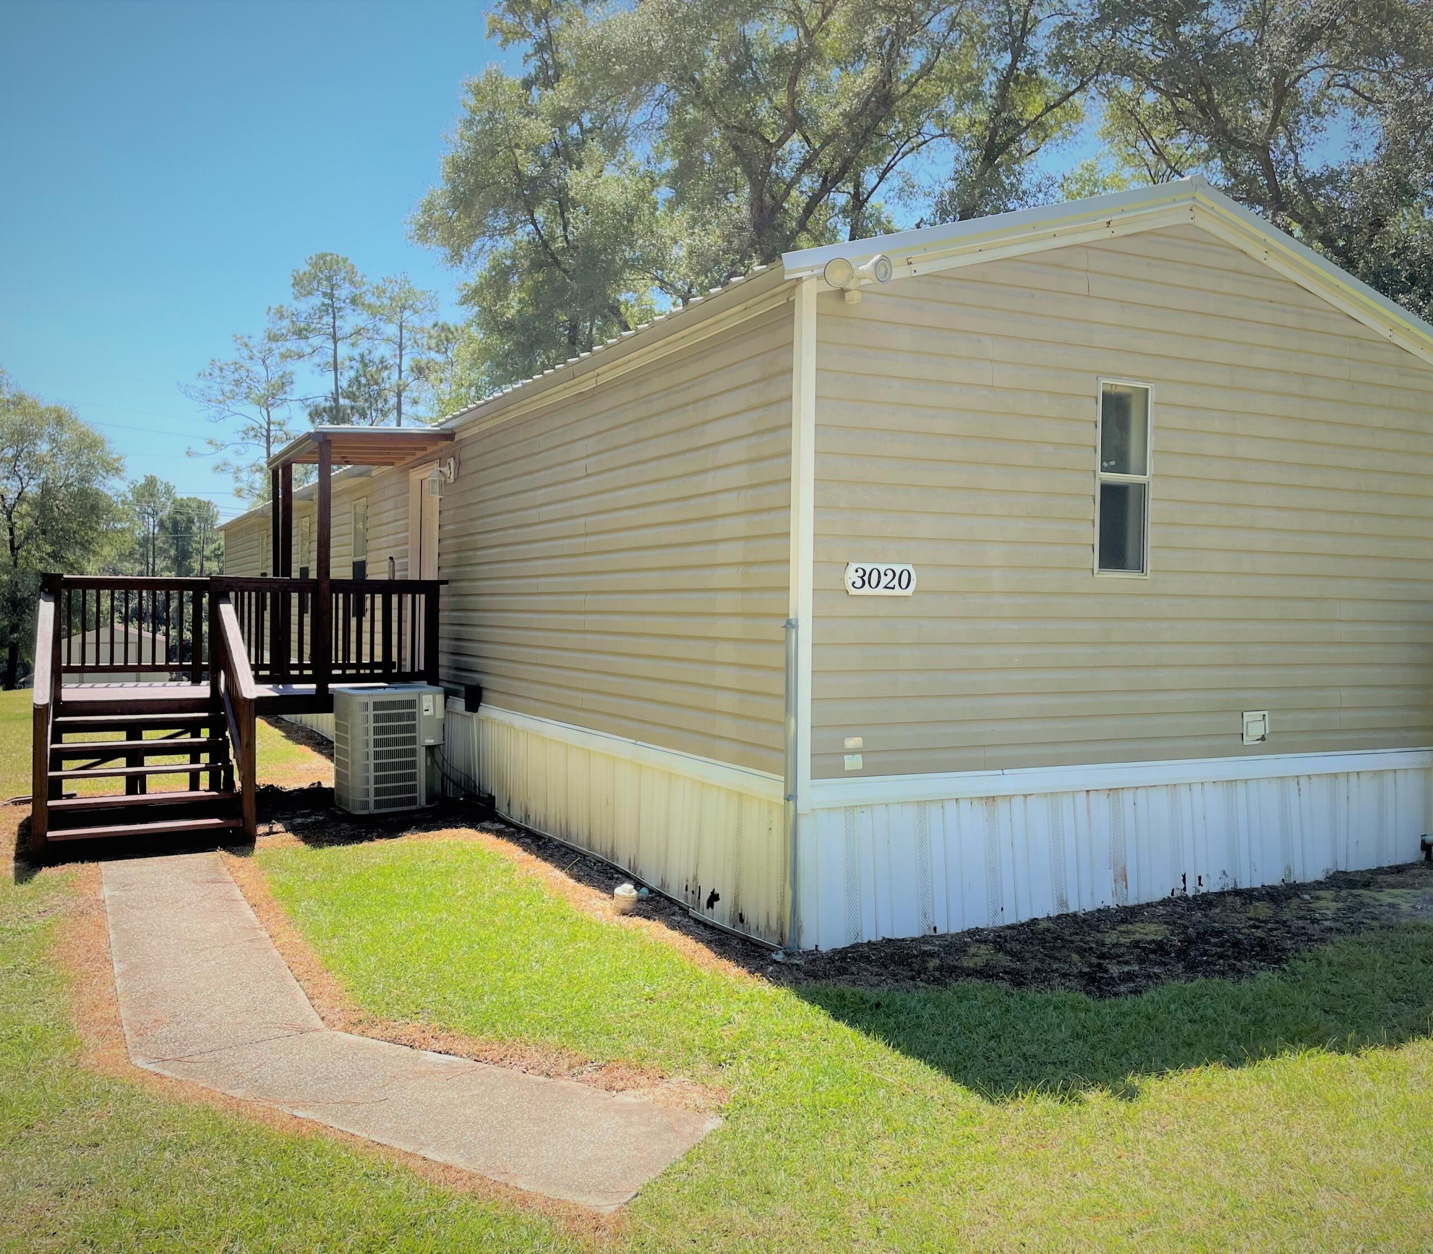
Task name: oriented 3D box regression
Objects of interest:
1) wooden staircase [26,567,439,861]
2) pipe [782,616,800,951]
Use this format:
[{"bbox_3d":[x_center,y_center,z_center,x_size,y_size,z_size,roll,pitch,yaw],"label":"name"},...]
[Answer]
[{"bbox_3d":[-3.757,0.520,10.253,3.102,1.844,3.915,0,1,-27],"label":"wooden staircase"},{"bbox_3d":[0.322,0.710,5.604,0.064,1.492,0.064,0,1,-27],"label":"pipe"}]

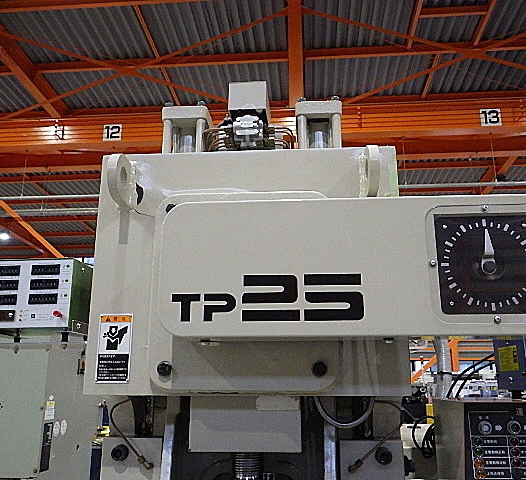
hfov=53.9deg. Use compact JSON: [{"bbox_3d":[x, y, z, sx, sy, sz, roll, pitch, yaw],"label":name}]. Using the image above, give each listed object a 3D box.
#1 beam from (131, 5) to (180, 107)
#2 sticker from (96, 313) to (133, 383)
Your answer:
[{"bbox_3d":[-2.044,-3.547,10.217,0.085,0.075,3.099,-1,-19,5],"label":"beam"},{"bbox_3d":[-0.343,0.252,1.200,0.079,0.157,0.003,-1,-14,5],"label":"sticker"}]

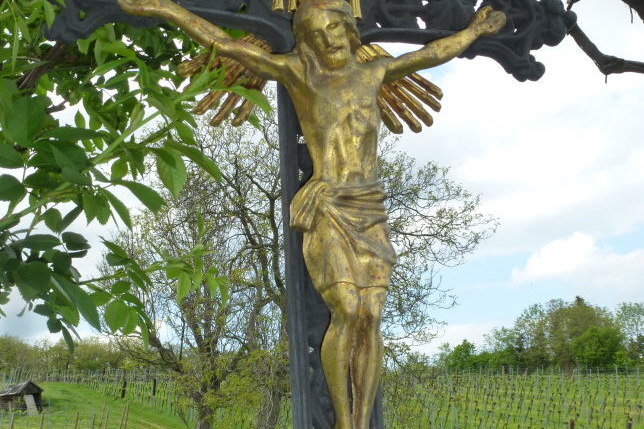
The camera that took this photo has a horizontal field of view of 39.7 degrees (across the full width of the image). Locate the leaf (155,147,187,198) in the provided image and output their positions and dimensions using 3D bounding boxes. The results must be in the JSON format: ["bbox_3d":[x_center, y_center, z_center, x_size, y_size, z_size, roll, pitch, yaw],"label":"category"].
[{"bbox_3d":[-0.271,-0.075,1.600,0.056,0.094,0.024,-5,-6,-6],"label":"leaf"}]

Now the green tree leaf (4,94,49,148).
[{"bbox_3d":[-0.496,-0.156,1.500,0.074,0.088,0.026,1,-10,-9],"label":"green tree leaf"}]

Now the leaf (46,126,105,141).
[{"bbox_3d":[-0.414,-0.136,1.500,0.100,0.028,0.050,1,-10,-9],"label":"leaf"}]

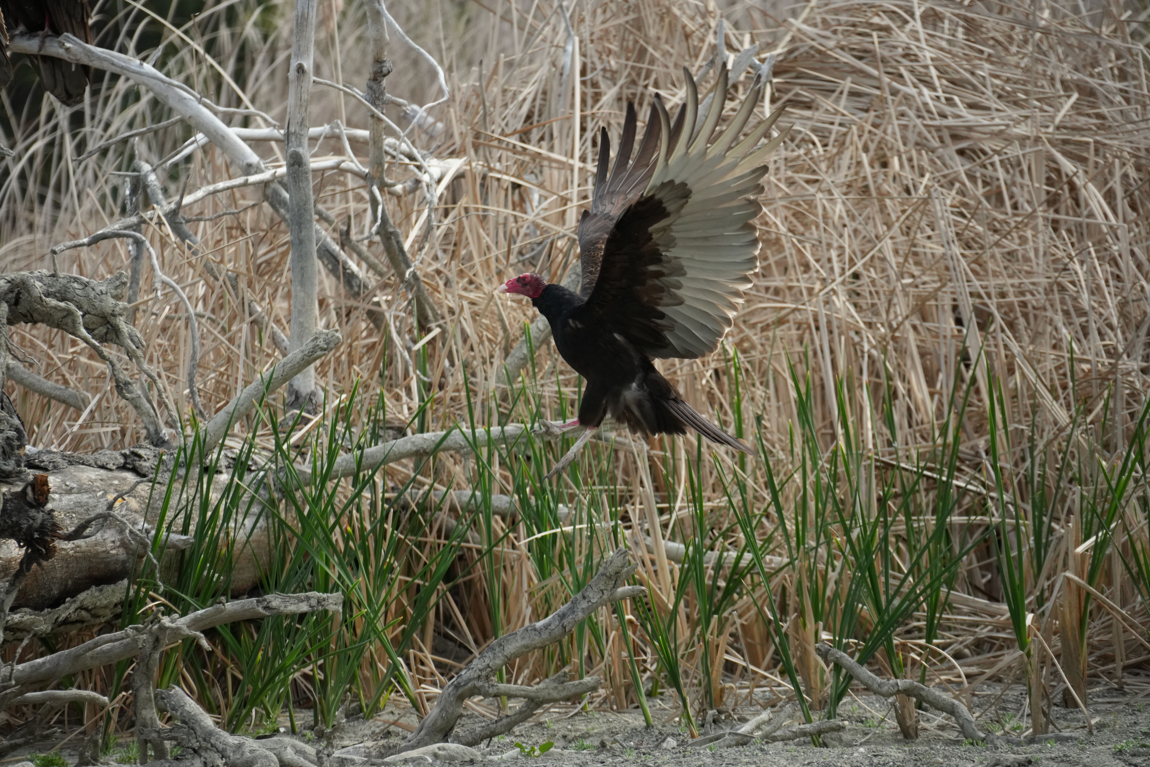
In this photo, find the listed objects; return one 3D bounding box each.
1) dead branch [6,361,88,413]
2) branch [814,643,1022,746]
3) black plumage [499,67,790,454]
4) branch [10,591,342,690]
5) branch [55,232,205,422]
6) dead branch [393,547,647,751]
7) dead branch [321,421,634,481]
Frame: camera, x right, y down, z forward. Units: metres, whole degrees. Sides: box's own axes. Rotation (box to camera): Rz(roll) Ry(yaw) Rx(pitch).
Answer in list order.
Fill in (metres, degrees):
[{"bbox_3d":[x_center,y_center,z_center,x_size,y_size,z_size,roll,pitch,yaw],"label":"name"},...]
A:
[{"bbox_3d":[-1.164,0.006,21.100,0.186,0.111,0.090,0,2,0],"label":"dead branch"},{"bbox_3d":[0.709,0.642,19.800,0.429,0.214,0.160,0,2,0],"label":"branch"},{"bbox_3d":[0.147,-0.258,20.400,0.580,0.830,0.700,-1,2,-14],"label":"black plumage"},{"bbox_3d":[-0.813,0.523,19.500,0.676,0.201,0.200,0,2,0],"label":"branch"},{"bbox_3d":[-0.969,-0.125,20.800,0.333,0.417,0.170,0,2,0],"label":"branch"},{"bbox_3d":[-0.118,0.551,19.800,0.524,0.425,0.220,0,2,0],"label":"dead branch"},{"bbox_3d":[-0.207,0.142,20.400,0.668,0.128,0.180,0,2,0],"label":"dead branch"}]

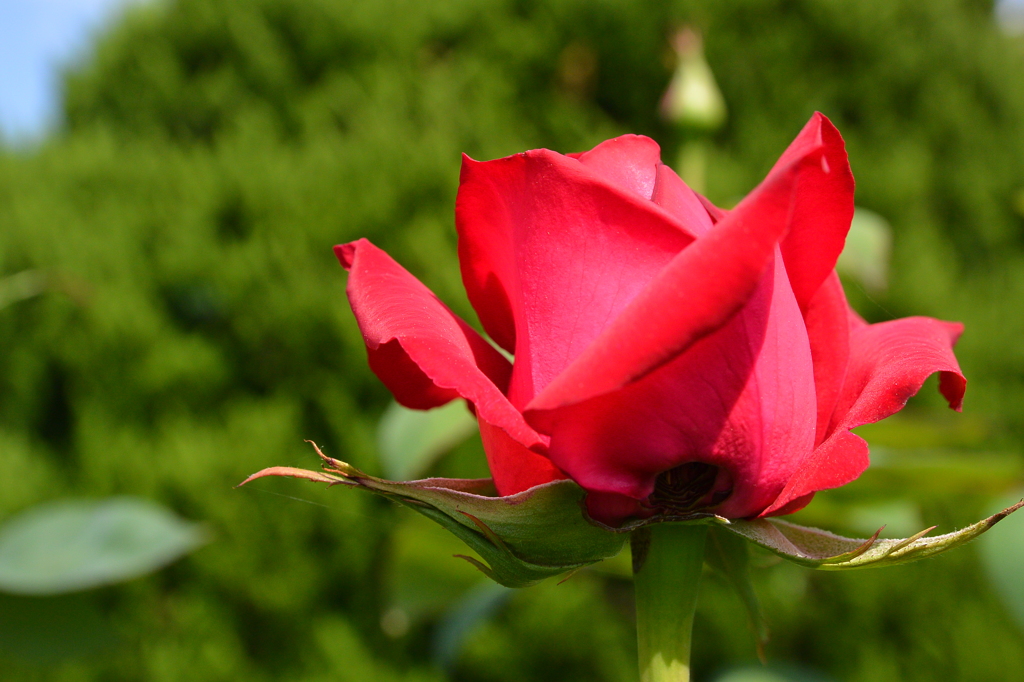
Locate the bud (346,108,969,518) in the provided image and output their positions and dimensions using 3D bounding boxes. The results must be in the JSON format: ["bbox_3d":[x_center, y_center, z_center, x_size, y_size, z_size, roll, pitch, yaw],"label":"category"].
[{"bbox_3d":[0.020,-0.003,0.195,0.087,0.059,0.075,0,-3,0],"label":"bud"}]

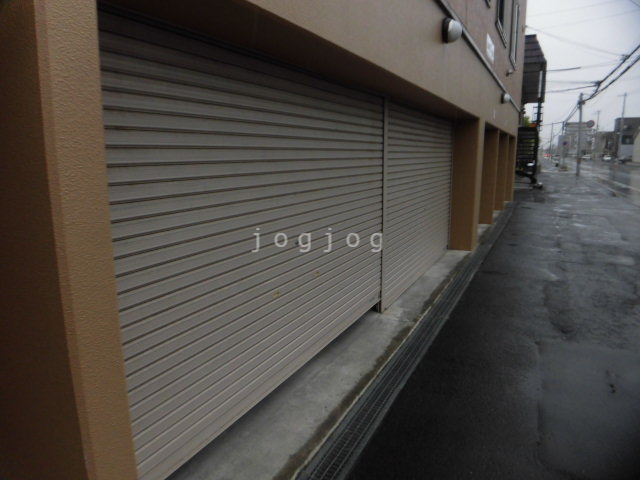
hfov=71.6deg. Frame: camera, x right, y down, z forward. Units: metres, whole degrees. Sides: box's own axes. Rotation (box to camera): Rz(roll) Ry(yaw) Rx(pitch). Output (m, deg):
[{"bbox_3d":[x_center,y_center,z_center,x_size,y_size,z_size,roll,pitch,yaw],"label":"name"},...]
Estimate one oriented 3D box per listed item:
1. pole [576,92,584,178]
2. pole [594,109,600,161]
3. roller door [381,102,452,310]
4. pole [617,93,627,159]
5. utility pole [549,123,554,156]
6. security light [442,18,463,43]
[{"bbox_3d":[19.868,-7.984,33.891,0.280,6.190,0.280,3,12,27],"label":"pole"},{"bbox_3d":[67.190,-25.106,107.597,0.360,12.007,0.360,4,12,27],"label":"pole"},{"bbox_3d":[1.386,-0.563,5.793,0.100,2.096,3.184,5,12,26],"label":"roller door"},{"bbox_3d":[52.242,-19.172,76.795,0.360,12.006,0.360,5,12,27],"label":"pole"},{"bbox_3d":[47.753,-20.043,91.649,0.320,7.994,0.320,4,12,27],"label":"utility pole"},{"bbox_3d":[1.360,-2.136,4.510,0.165,0.225,0.225,6,12,27],"label":"security light"}]

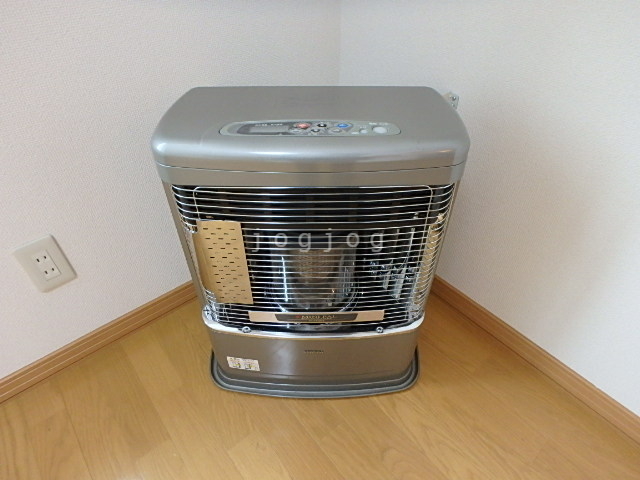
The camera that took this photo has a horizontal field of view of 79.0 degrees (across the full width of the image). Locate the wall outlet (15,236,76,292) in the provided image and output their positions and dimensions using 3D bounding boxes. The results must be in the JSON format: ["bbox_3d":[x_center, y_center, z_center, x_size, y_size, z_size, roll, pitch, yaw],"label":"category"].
[{"bbox_3d":[-0.548,0.052,0.780,0.070,0.119,0.009,-29,49,-28],"label":"wall outlet"}]

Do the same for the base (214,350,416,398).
[{"bbox_3d":[-0.012,0.247,0.956,0.497,0.035,0.281,0,42,1],"label":"base"}]

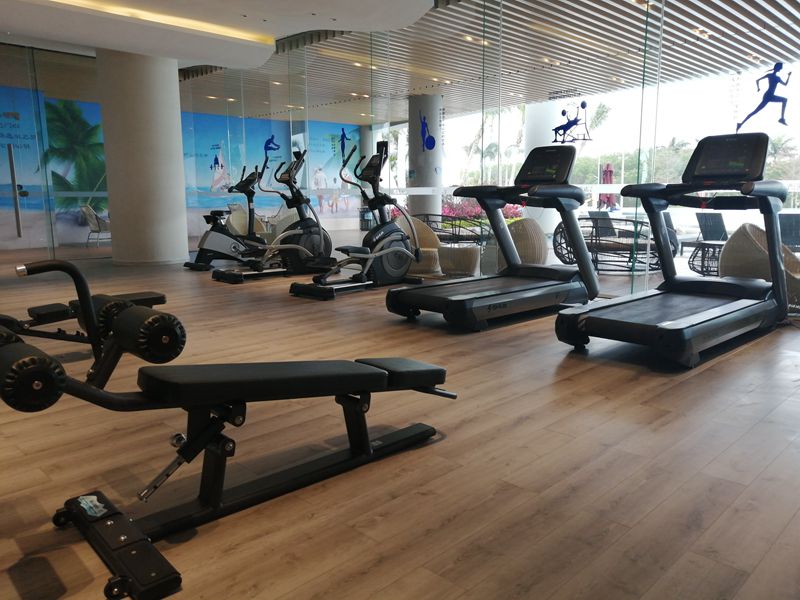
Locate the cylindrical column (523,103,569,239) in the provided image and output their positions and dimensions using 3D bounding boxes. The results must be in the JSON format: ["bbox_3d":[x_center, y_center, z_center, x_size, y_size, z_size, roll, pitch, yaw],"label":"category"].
[{"bbox_3d":[3.888,-3.435,16.728,1.000,3.500,1.000,2,9,13],"label":"cylindrical column"}]

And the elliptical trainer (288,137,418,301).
[{"bbox_3d":[-0.439,-0.977,7.359,0.700,1.690,1.690,8,12,40],"label":"elliptical trainer"}]

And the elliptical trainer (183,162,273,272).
[{"bbox_3d":[-2.704,-1.292,9.758,1.150,1.570,0.560,-9,12,-42],"label":"elliptical trainer"}]

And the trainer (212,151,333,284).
[{"bbox_3d":[-1.656,-1.171,8.603,1.700,1.690,0.700,-8,12,-40],"label":"trainer"}]

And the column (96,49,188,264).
[{"bbox_3d":[-4.332,-2.361,10.629,1.240,3.420,1.240,-4,10,-21],"label":"column"}]

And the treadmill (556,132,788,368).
[{"bbox_3d":[2.126,-0.460,4.579,2.068,1.530,0.940,-9,13,-44],"label":"treadmill"}]

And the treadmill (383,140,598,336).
[{"bbox_3d":[0.951,-0.634,5.695,2.068,1.530,0.940,-9,13,-43],"label":"treadmill"}]

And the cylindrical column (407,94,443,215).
[{"bbox_3d":[0.651,-3.297,15.864,0.840,3.540,0.840,0,9,2],"label":"cylindrical column"}]

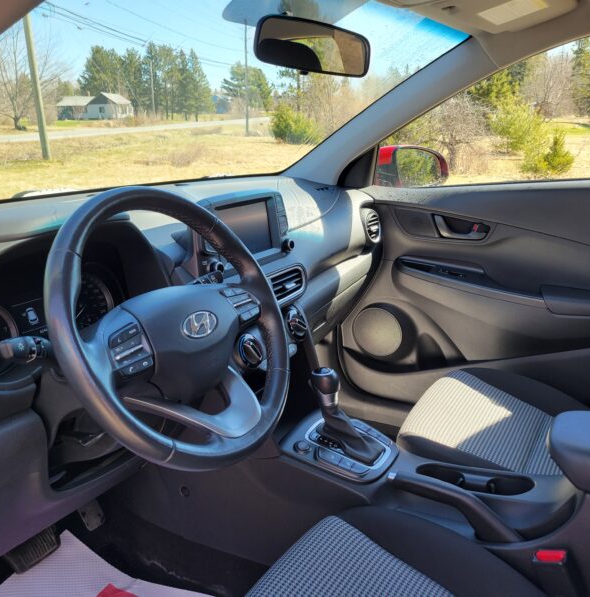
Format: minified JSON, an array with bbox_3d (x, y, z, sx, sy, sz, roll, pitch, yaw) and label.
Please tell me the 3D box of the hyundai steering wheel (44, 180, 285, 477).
[{"bbox_3d":[-0.157,0.038,0.769,0.105,0.370,0.370,-26,-1,34],"label":"hyundai steering wheel"}]

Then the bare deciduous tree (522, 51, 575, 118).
[{"bbox_3d":[24.488,-20.662,58.000,5.000,6.300,5.000,7,19,21],"label":"bare deciduous tree"}]

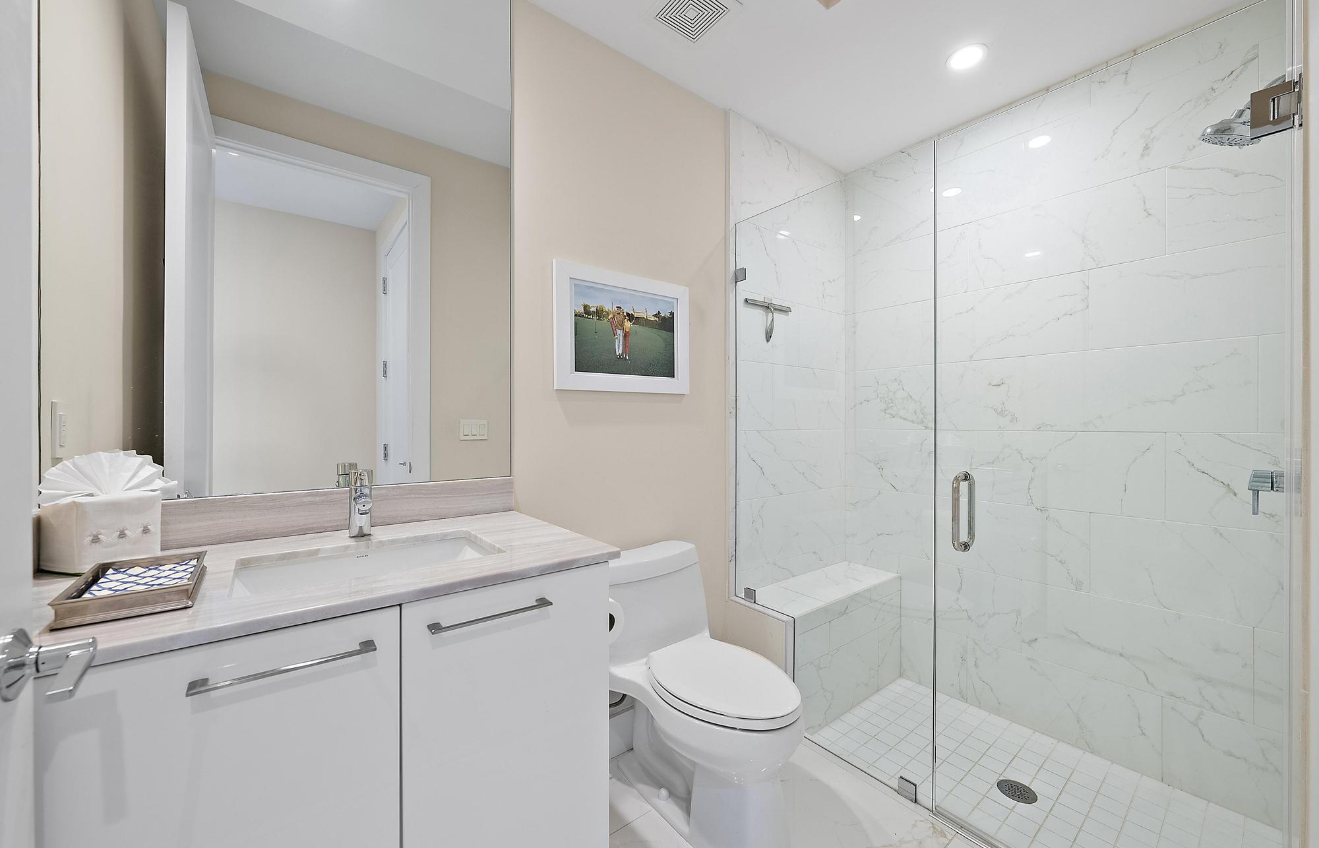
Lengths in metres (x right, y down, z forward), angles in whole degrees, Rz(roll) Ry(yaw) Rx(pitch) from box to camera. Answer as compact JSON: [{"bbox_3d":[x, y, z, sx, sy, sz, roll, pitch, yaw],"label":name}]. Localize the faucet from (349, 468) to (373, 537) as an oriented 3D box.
[{"bbox_3d":[-0.647,0.178,1.038,0.049,0.150,0.140,0,0,-37],"label":"faucet"}]

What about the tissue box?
[{"bbox_3d":[-0.991,0.190,0.850,0.097,0.122,0.109,0,0,16],"label":"tissue box"}]

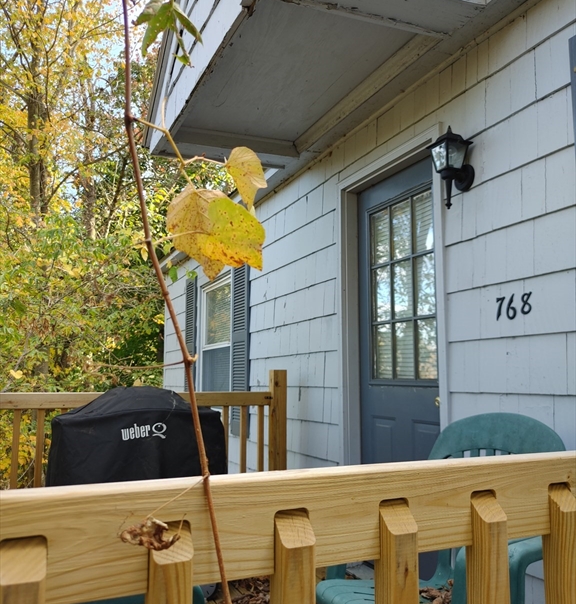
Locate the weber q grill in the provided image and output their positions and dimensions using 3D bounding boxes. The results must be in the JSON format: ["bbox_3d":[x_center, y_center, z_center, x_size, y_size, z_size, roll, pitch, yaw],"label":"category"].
[{"bbox_3d":[-0.736,0.889,2.739,0.780,0.960,0.540,4,-9,-26],"label":"weber q grill"}]

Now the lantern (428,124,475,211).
[{"bbox_3d":[0.679,-0.559,2.397,0.155,0.364,0.136,4,-9,-26],"label":"lantern"}]

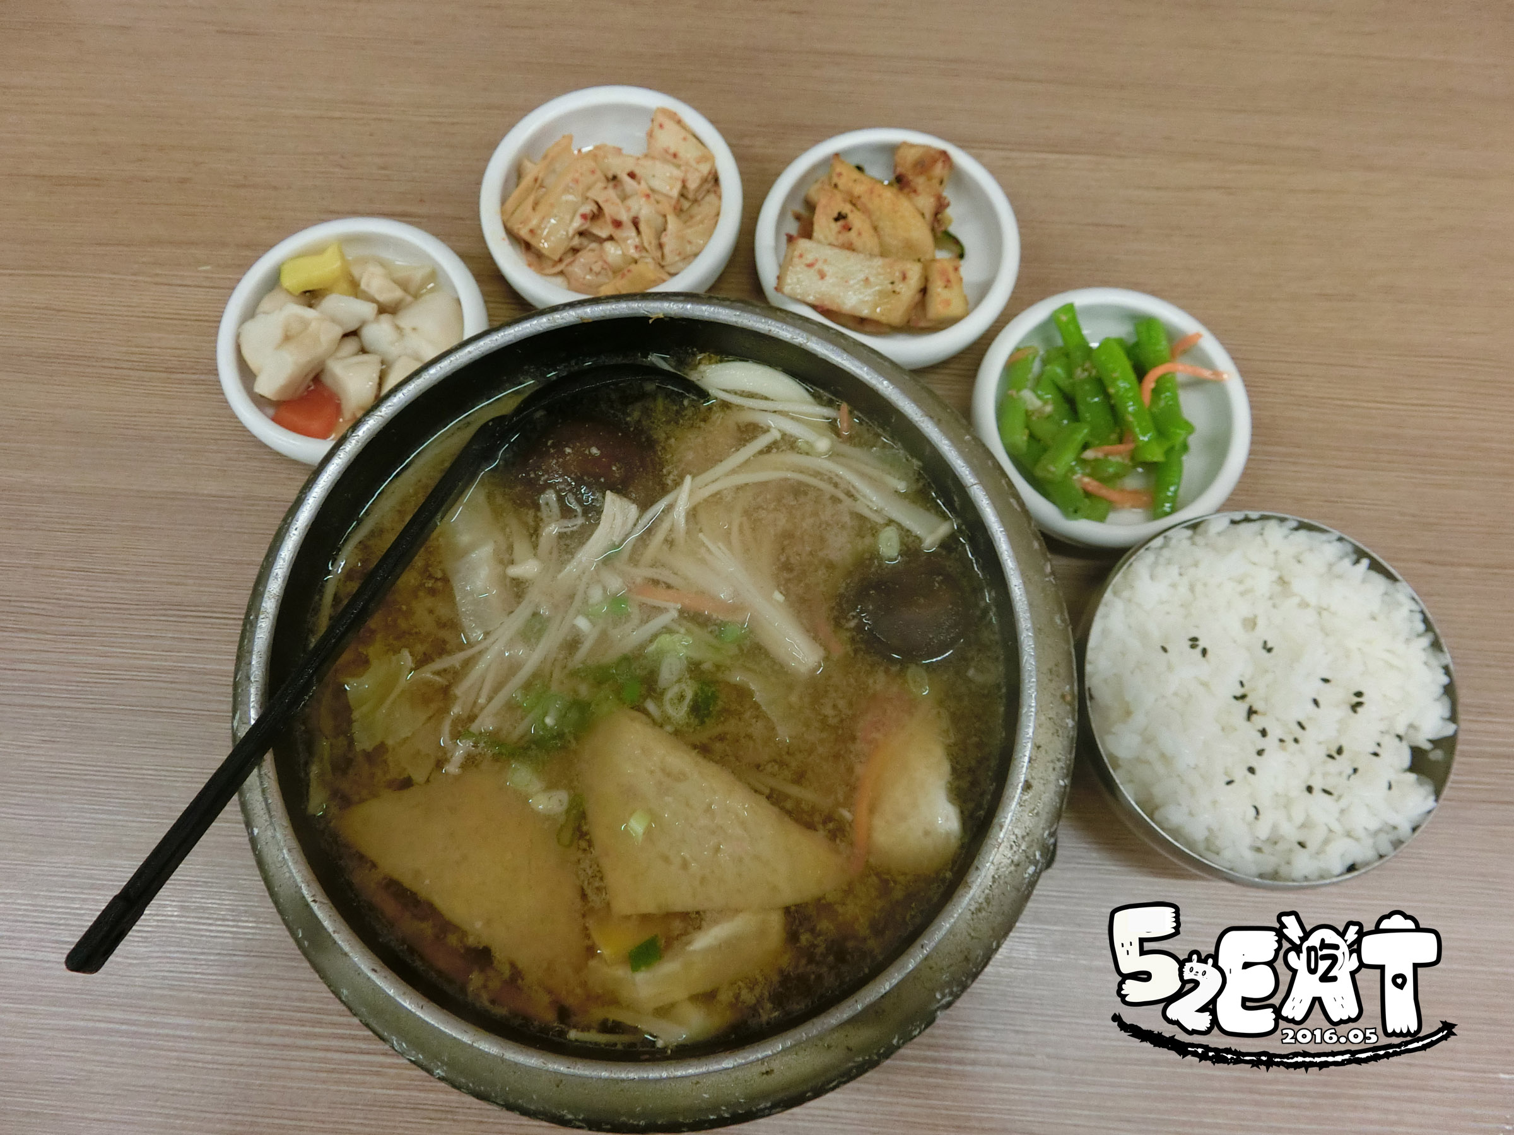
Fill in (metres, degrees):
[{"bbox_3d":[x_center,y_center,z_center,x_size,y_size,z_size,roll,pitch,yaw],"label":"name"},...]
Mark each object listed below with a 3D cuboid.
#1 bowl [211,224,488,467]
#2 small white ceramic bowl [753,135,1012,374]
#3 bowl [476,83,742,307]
[{"bbox_3d":[-0.141,-0.077,0.395,0.095,0.031,0.095,0,75,0],"label":"bowl"},{"bbox_3d":[0.047,-0.114,0.405,0.095,0.031,0.095,0,75,0],"label":"small white ceramic bowl"},{"bbox_3d":[-0.053,-0.131,0.409,0.095,0.031,0.095,0,75,0],"label":"bowl"}]

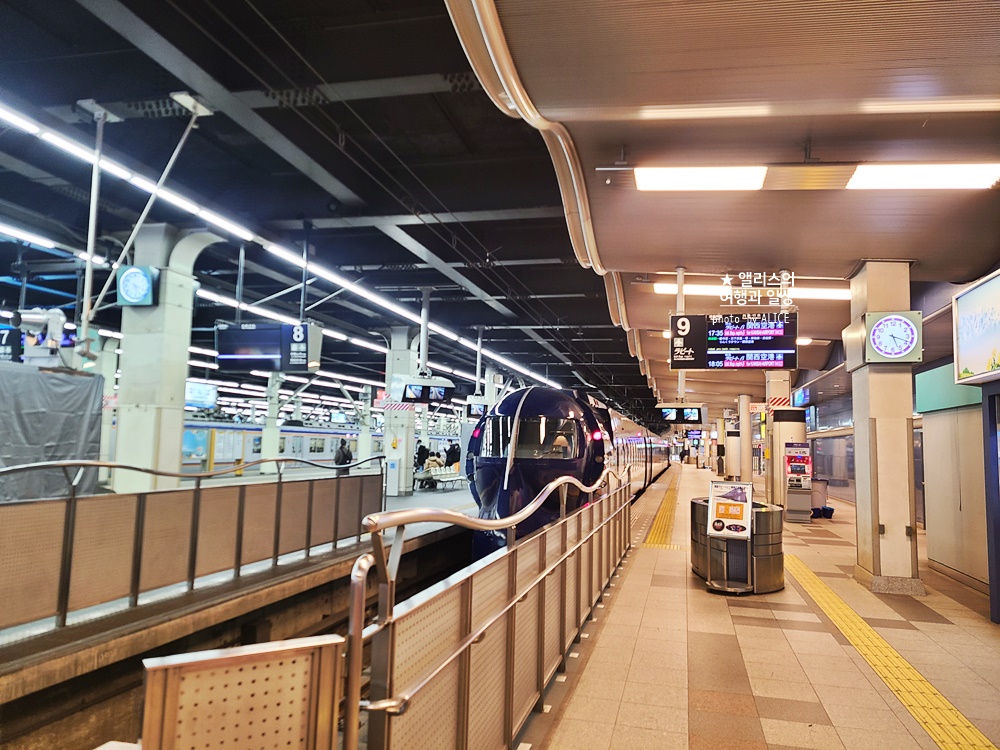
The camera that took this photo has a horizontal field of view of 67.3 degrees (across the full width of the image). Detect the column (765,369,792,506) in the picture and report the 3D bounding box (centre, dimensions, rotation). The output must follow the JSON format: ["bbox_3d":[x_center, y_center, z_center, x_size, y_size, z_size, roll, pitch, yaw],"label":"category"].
[{"bbox_3d":[6.932,1.495,18.681,0.500,3.755,0.680,0,-5,14],"label":"column"}]

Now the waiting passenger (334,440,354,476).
[{"bbox_3d":[-4.495,2.625,21.541,0.520,1.570,0.340,2,-5,-8],"label":"waiting passenger"}]

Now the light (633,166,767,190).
[{"bbox_3d":[1.853,-1.820,6.952,1.170,0.090,0.620,4,-4,14],"label":"light"}]

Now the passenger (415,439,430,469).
[{"bbox_3d":[-2.637,3.007,25.495,0.400,1.580,0.500,1,-5,8],"label":"passenger"}]

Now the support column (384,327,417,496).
[{"bbox_3d":[-2.746,1.028,20.743,0.620,4.635,0.620,0,-5,14],"label":"support column"}]

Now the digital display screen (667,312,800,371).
[{"bbox_3d":[2.840,-0.390,9.161,1.470,0.680,0.280,0,-5,14],"label":"digital display screen"}]

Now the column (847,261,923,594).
[{"bbox_3d":[4.501,0.575,8.797,0.510,3.755,0.730,0,-5,14],"label":"column"}]

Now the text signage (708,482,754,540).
[{"bbox_3d":[2.571,1.515,8.378,0.455,0.620,0.050,-2,-16,36],"label":"text signage"}]

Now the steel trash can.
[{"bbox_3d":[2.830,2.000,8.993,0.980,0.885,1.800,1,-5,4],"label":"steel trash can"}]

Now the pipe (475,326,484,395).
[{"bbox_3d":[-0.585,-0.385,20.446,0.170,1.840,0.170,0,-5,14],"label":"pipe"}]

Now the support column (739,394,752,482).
[{"bbox_3d":[9.368,2.515,28.585,0.450,3.560,0.450,0,-5,14],"label":"support column"}]

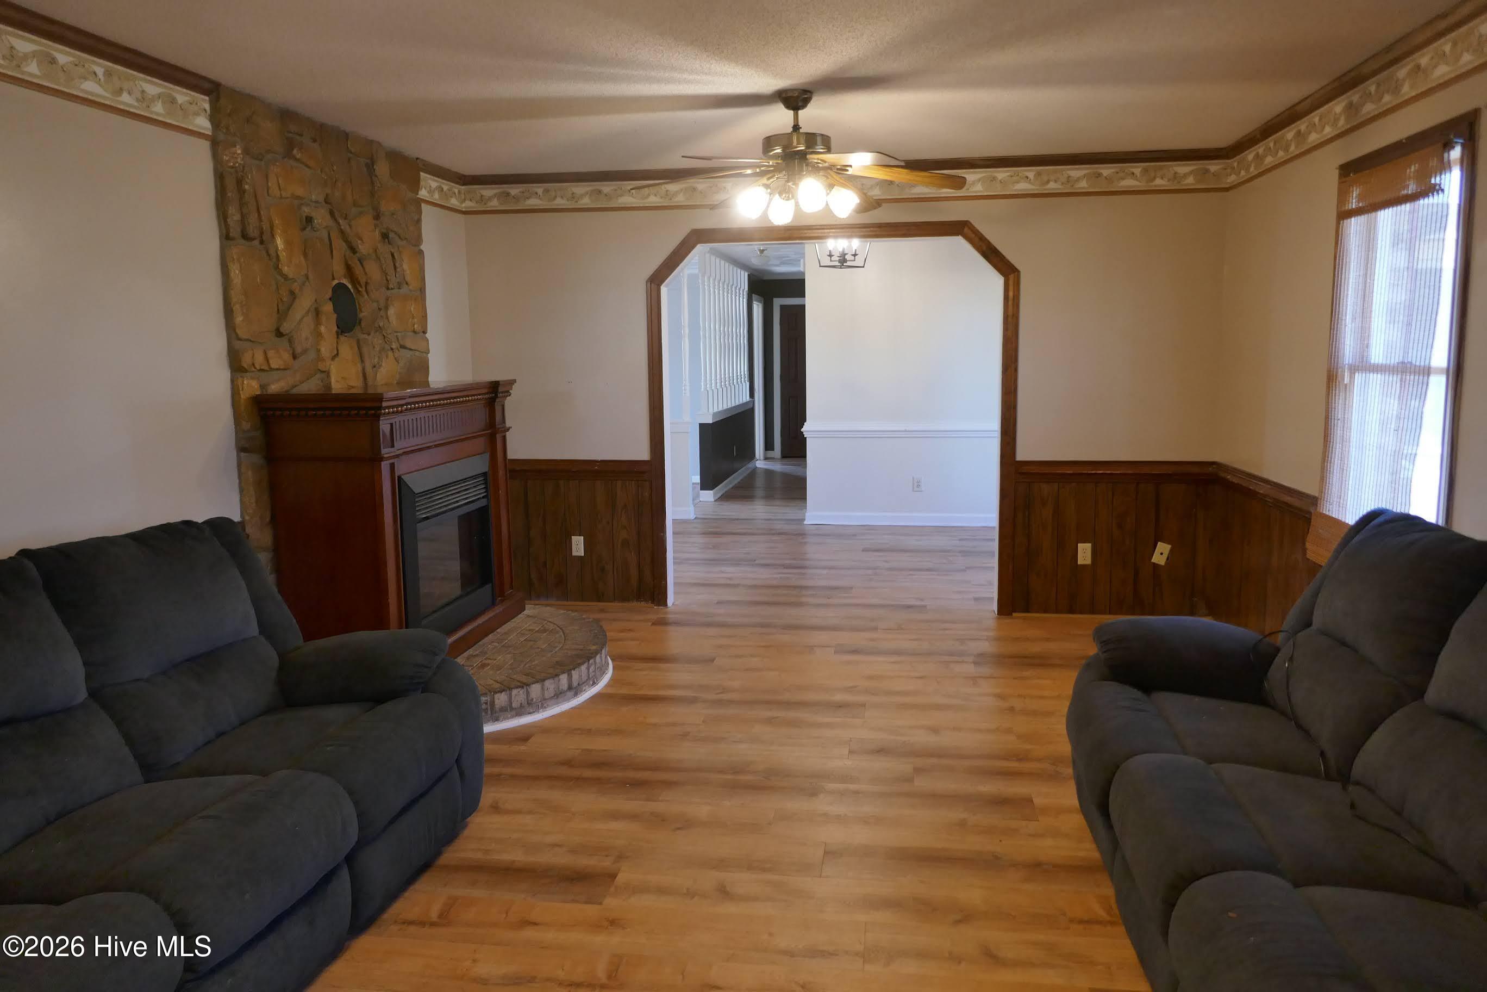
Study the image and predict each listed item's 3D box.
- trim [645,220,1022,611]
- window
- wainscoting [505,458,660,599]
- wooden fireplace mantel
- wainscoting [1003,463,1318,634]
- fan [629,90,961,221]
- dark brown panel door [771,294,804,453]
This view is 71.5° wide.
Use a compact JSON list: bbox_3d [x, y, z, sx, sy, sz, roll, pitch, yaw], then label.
[{"bbox_3d":[0.468,-0.401,5.652,2.010,2.104,0.059,1,8,9],"label":"trim"},{"bbox_3d":[2.195,-0.433,3.547,0.099,1.515,0.950,1,8,9],"label":"window"},{"bbox_3d":[-1.011,0.210,5.967,1.005,0.842,0.049,1,8,9],"label":"wainscoting"},{"bbox_3d":[-1.468,0.103,4.578,0.506,1.169,1.339,1,8,9],"label":"wooden fireplace mantel"},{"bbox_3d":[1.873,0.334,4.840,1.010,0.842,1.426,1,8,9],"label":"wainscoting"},{"bbox_3d":[0.201,-1.294,3.950,1.307,0.472,1.267,1,8,9],"label":"fan"},{"bbox_3d":[0.815,-1.551,13.857,0.760,2.100,0.080,0,8,8],"label":"dark brown panel door"}]

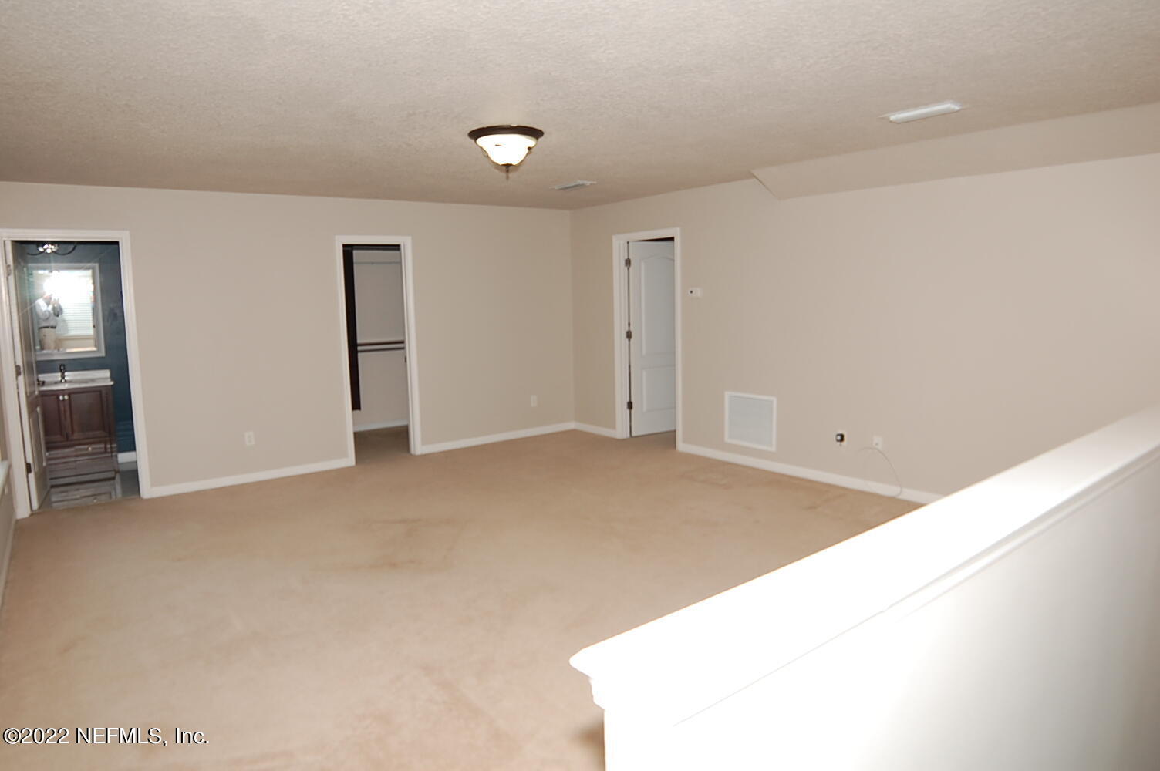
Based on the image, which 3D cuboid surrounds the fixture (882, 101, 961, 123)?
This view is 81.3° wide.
[{"bbox_3d":[1.843,-1.472,3.644,0.180,0.035,0.380,-7,8,-36],"label":"fixture"}]

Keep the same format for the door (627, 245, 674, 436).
[{"bbox_3d":[0.851,-0.504,7.350,0.800,2.030,0.038,-6,8,-32],"label":"door"}]

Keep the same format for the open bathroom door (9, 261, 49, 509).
[{"bbox_3d":[-4.313,-0.075,5.268,0.037,2.030,0.760,-6,8,-31],"label":"open bathroom door"}]

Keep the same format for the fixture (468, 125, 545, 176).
[{"bbox_3d":[-0.423,-1.341,3.908,0.440,0.255,0.440,-2,7,0],"label":"fixture"}]

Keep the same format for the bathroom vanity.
[{"bbox_3d":[-4.739,0.362,6.230,0.770,0.950,0.480,-7,8,-36],"label":"bathroom vanity"}]

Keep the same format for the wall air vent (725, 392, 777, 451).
[{"bbox_3d":[1.460,0.306,5.813,0.022,0.450,0.560,-7,8,-36],"label":"wall air vent"}]

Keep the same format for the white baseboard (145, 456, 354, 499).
[{"bbox_3d":[-2.784,0.784,5.813,1.650,0.085,0.016,-7,8,-36],"label":"white baseboard"}]

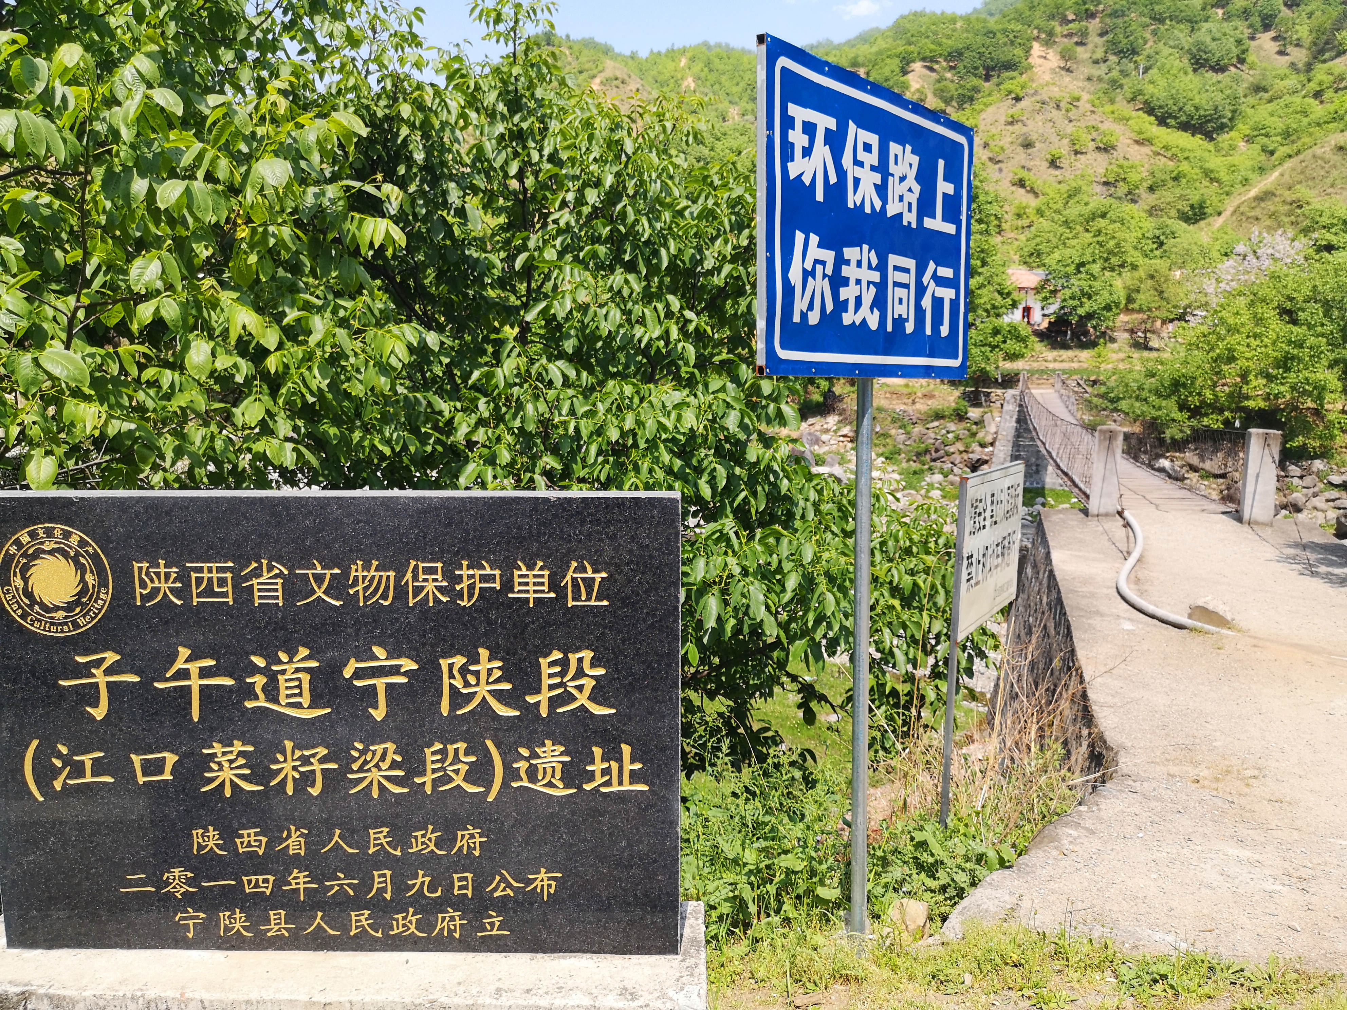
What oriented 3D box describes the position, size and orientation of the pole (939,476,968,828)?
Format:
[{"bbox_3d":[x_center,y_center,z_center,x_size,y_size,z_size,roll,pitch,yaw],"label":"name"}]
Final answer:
[{"bbox_3d":[1.122,0.617,4.207,0.027,1.459,0.027,5,8,30],"label":"pole"}]

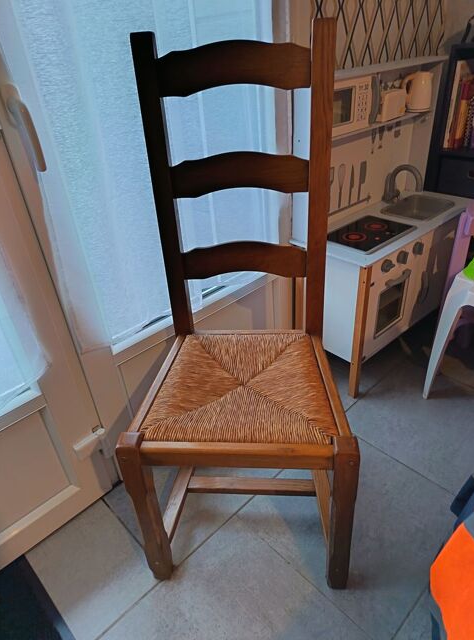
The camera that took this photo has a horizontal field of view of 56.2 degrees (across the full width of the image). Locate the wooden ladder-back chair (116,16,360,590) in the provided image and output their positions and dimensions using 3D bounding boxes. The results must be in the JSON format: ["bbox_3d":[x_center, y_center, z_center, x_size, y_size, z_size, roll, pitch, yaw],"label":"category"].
[{"bbox_3d":[0.010,0.025,0.958,0.460,1.112,0.497,-1,33,7],"label":"wooden ladder-back chair"}]

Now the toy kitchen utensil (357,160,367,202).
[{"bbox_3d":[0.430,-0.477,1.532,0.034,0.137,0.010,-28,40,-32],"label":"toy kitchen utensil"}]

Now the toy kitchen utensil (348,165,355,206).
[{"bbox_3d":[0.386,-0.453,1.501,0.022,0.137,0.010,-28,40,-32],"label":"toy kitchen utensil"}]

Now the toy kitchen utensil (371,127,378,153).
[{"bbox_3d":[0.454,-0.596,1.472,0.025,0.080,0.010,-28,40,-32],"label":"toy kitchen utensil"}]

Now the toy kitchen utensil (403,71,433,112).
[{"bbox_3d":[0.604,-0.760,1.477,0.103,0.122,0.068,-15,34,-15],"label":"toy kitchen utensil"}]

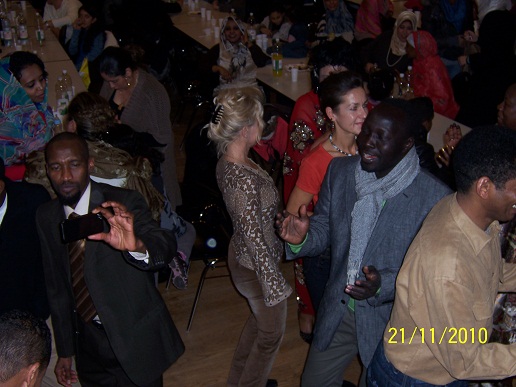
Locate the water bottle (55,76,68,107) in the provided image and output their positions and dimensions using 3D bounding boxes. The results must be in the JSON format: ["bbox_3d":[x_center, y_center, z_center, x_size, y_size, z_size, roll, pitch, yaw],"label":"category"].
[{"bbox_3d":[-1.413,-0.680,5.296,0.088,0.330,0.088,-7,26,-14],"label":"water bottle"}]

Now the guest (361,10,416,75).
[{"bbox_3d":[1.200,-0.925,6.509,0.550,1.240,0.750,18,30,34],"label":"guest"}]

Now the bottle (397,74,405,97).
[{"bbox_3d":[1.049,-0.719,5.380,0.088,0.330,0.088,5,25,10],"label":"bottle"}]

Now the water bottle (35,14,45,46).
[{"bbox_3d":[-2.213,-1.658,7.416,0.088,0.335,0.088,-7,26,-15],"label":"water bottle"}]

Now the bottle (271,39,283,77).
[{"bbox_3d":[0.168,-1.175,6.367,0.088,0.335,0.088,1,25,1],"label":"bottle"}]

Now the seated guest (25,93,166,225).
[{"bbox_3d":[-0.920,0.043,4.256,0.620,1.340,0.750,-8,25,-18],"label":"seated guest"}]

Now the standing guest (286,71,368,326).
[{"bbox_3d":[0.340,0.238,3.414,0.380,1.660,0.500,20,31,38],"label":"standing guest"}]

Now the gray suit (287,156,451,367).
[{"bbox_3d":[0.375,0.241,2.587,0.560,0.760,0.430,17,30,33],"label":"gray suit"}]

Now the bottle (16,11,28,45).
[{"bbox_3d":[-2.518,-1.770,7.807,0.090,0.325,0.090,0,24,0],"label":"bottle"}]

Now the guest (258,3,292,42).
[{"bbox_3d":[0.220,-1.796,8.768,0.450,1.080,0.600,10,26,22],"label":"guest"}]

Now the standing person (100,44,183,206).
[{"bbox_3d":[-0.654,-0.145,4.447,0.550,1.530,0.520,-21,31,-39],"label":"standing person"}]

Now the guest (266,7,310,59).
[{"bbox_3d":[0.380,-1.413,7.715,0.750,1.120,0.520,-22,33,-39],"label":"guest"}]

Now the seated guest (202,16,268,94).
[{"bbox_3d":[-0.217,-1.043,6.805,0.600,1.280,0.700,6,24,13],"label":"seated guest"}]

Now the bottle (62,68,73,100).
[{"bbox_3d":[-1.455,-0.783,5.565,0.088,0.320,0.088,0,24,0],"label":"bottle"}]

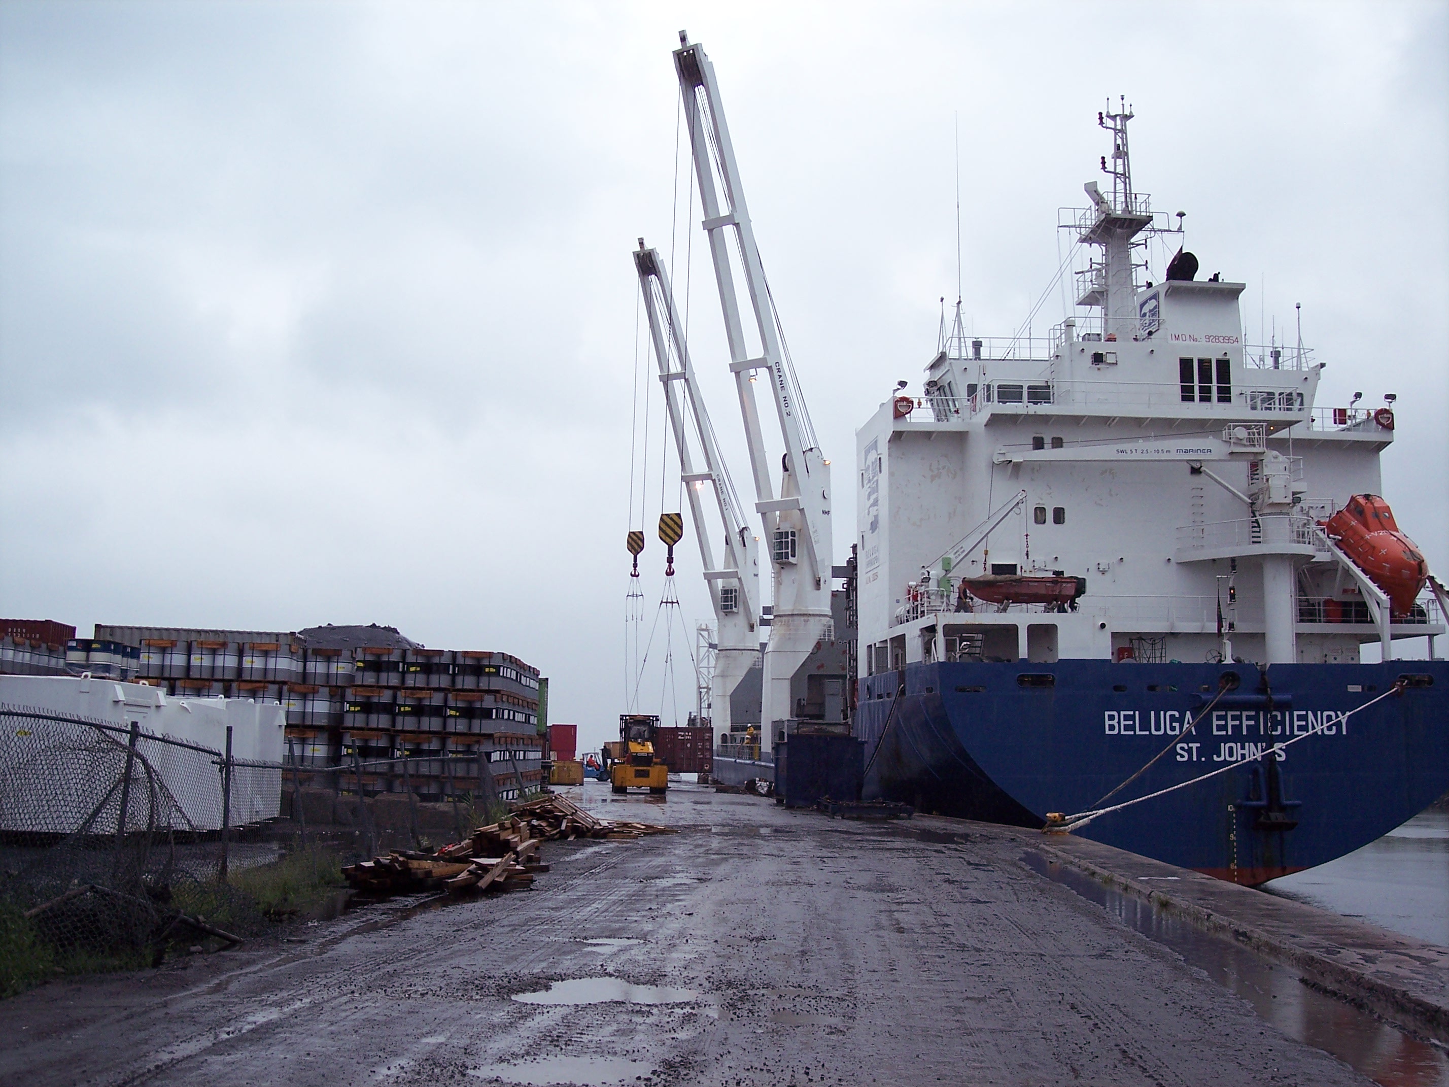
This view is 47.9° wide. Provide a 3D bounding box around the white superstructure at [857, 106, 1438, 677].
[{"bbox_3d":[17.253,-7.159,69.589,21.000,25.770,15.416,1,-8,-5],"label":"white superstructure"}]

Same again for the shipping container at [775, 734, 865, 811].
[{"bbox_3d":[3.233,8.035,57.820,2.580,2.500,5.600,1,-8,-3],"label":"shipping container"}]

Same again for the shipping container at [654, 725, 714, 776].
[{"bbox_3d":[-3.089,12.342,97.268,2.440,2.590,6.060,4,-9,-28],"label":"shipping container"}]

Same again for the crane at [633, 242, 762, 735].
[{"bbox_3d":[-2.700,-4.420,150.859,4.400,44.254,18.139,-5,-9,36],"label":"crane"}]

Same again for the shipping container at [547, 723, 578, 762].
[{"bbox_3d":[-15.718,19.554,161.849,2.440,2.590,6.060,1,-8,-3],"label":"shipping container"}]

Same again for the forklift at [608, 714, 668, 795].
[{"bbox_3d":[-4.005,10.059,77.948,2.700,3.600,6.200,1,-8,-3],"label":"forklift"}]

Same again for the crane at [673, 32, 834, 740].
[{"bbox_3d":[1.718,-9.488,107.680,4.400,44.430,18.519,-4,-9,32],"label":"crane"}]

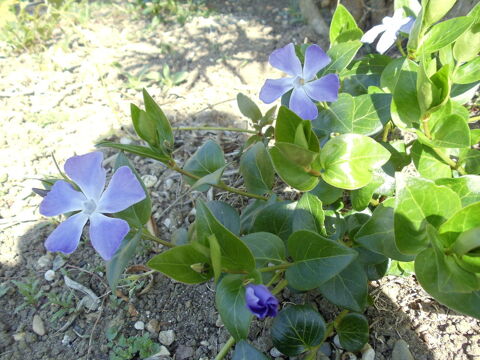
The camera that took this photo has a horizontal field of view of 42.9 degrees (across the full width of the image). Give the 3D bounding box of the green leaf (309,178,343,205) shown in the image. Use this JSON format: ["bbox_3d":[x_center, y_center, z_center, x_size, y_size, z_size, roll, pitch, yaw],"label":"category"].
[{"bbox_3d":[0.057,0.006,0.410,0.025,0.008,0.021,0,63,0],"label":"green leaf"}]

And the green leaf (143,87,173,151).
[{"bbox_3d":[-0.047,-0.034,0.350,0.015,0.038,0.009,-18,7,32],"label":"green leaf"}]

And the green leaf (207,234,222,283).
[{"bbox_3d":[-0.013,0.039,0.297,0.008,0.025,0.005,2,16,30],"label":"green leaf"}]

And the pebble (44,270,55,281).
[{"bbox_3d":[-0.122,0.061,0.390,0.006,0.005,0.006,0,40,0],"label":"pebble"}]

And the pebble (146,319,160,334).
[{"bbox_3d":[-0.051,0.086,0.360,0.008,0.007,0.008,0,36,0],"label":"pebble"}]

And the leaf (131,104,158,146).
[{"bbox_3d":[-0.059,-0.034,0.377,0.016,0.009,0.029,-26,84,-9],"label":"leaf"}]

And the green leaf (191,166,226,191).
[{"bbox_3d":[-0.018,0.000,0.357,0.024,0.008,0.013,-26,44,-25],"label":"green leaf"}]

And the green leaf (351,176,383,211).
[{"bbox_3d":[0.083,0.009,0.403,0.024,0.009,0.026,38,78,25],"label":"green leaf"}]

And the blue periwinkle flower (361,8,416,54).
[{"bbox_3d":[0.116,-0.116,0.475,0.042,0.016,0.042,0,60,31],"label":"blue periwinkle flower"}]

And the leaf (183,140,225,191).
[{"bbox_3d":[-0.023,-0.009,0.380,0.026,0.009,0.032,-18,55,-13],"label":"leaf"}]

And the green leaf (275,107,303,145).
[{"bbox_3d":[0.033,-0.031,0.385,0.021,0.031,0.008,-14,0,-8],"label":"green leaf"}]

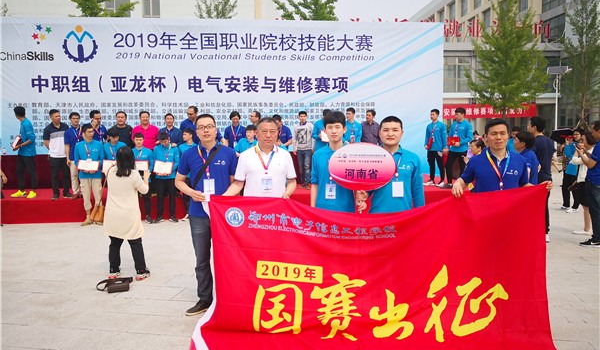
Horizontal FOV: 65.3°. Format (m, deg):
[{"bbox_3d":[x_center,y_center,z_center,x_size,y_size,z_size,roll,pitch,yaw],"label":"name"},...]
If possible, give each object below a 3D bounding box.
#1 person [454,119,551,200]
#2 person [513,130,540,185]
[{"bbox_3d":[1.608,0.383,3.776,0.720,1.674,0.450,1,5,16],"label":"person"},{"bbox_3d":[2.812,0.257,5.839,0.360,1.592,0.480,2,5,27],"label":"person"}]

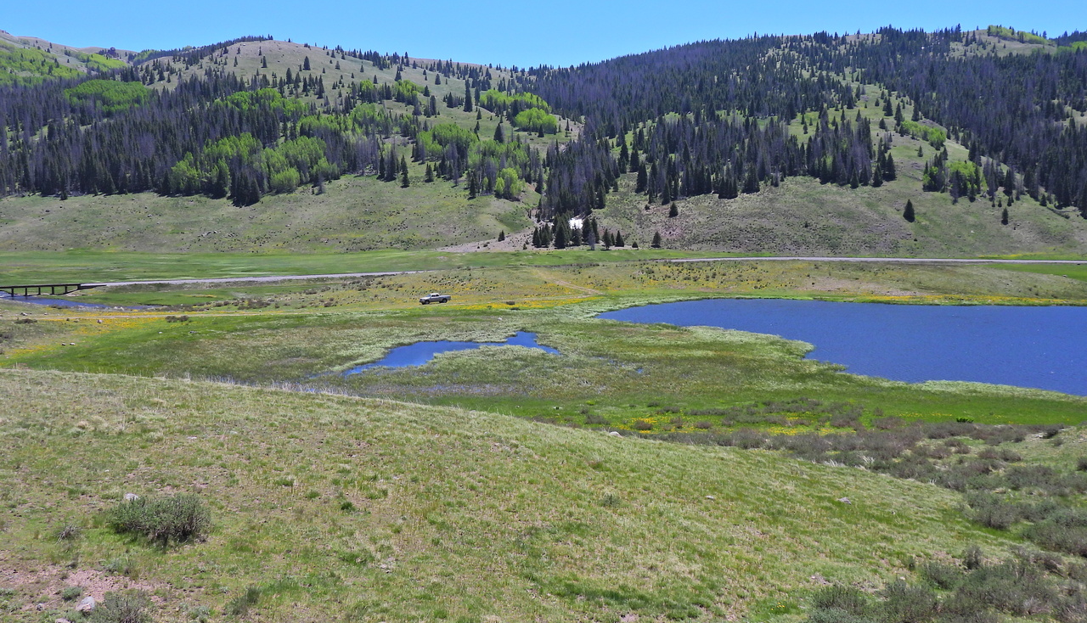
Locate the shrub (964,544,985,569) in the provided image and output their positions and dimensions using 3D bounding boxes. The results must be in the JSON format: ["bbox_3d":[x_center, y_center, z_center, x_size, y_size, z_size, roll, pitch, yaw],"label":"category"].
[{"bbox_3d":[8.100,4.630,19.500,0.390,0.450,0.380,0,5,0],"label":"shrub"}]

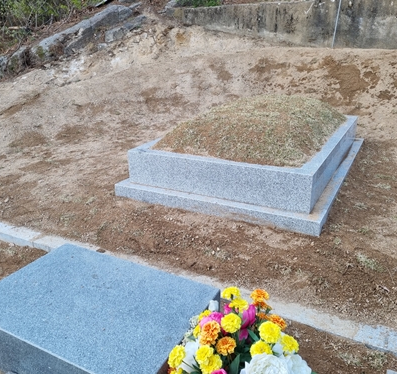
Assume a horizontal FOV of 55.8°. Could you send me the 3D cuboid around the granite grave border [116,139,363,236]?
[{"bbox_3d":[0.676,-0.261,4.104,1.814,0.109,2.687,9,23,27],"label":"granite grave border"}]

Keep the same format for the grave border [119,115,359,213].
[{"bbox_3d":[0.672,-0.449,4.035,1.609,0.292,2.483,9,23,27],"label":"grave border"}]

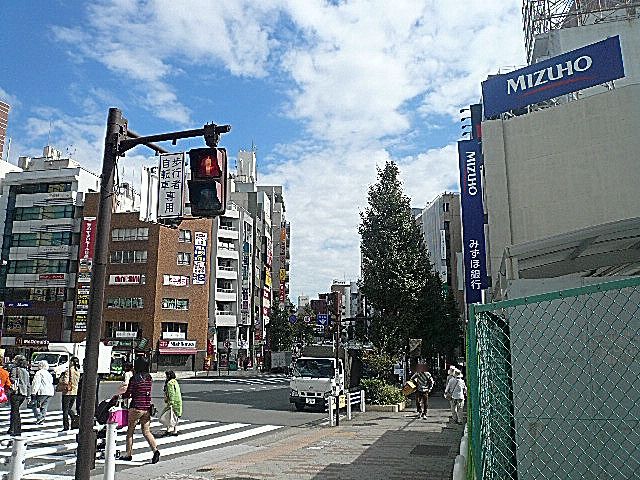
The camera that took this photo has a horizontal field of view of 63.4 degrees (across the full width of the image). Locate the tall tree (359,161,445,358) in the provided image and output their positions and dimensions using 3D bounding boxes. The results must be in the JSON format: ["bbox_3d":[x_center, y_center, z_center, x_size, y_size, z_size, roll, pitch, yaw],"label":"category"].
[{"bbox_3d":[3.170,1.500,21.100,3.700,10.100,3.700,0,-12,0],"label":"tall tree"}]

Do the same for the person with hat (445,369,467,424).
[{"bbox_3d":[3.801,4.351,14.470,0.550,1.502,0.420,-1,-13,5],"label":"person with hat"}]

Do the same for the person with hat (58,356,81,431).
[{"bbox_3d":[-5.660,3.470,11.700,0.420,1.590,0.520,-9,-15,36],"label":"person with hat"}]

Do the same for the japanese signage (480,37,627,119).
[{"bbox_3d":[9.210,-6.470,21.000,5.400,1.720,0.300,-11,-16,40],"label":"japanese signage"}]

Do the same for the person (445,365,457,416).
[{"bbox_3d":[4.220,4.820,16.500,0.520,1.600,0.360,-3,-12,14],"label":"person"}]

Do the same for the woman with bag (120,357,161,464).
[{"bbox_3d":[-2.924,2.755,8.432,0.650,1.608,0.500,-7,-15,29],"label":"woman with bag"}]

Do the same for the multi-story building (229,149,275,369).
[{"bbox_3d":[-12.000,3.691,77.172,9.000,31.000,8.500,-4,-14,16],"label":"multi-story building"}]

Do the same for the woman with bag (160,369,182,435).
[{"bbox_3d":[-3.460,3.788,12.062,0.460,1.426,0.480,-7,-15,27],"label":"woman with bag"}]

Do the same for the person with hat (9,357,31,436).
[{"bbox_3d":[-6.554,3.382,11.291,0.420,1.685,0.500,-12,-17,41],"label":"person with hat"}]

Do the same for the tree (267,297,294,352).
[{"bbox_3d":[-4.800,11.400,63.000,3.800,8.800,3.800,0,-12,0],"label":"tree"}]

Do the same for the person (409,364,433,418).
[{"bbox_3d":[3.084,4.557,15.579,0.640,1.576,0.450,-2,-13,8],"label":"person"}]

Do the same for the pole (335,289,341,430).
[{"bbox_3d":[0.474,3.126,13.793,0.140,3.466,0.140,0,-13,0],"label":"pole"}]

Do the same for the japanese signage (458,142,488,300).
[{"bbox_3d":[6.300,-0.850,21.400,0.920,6.900,0.300,-3,-12,13],"label":"japanese signage"}]

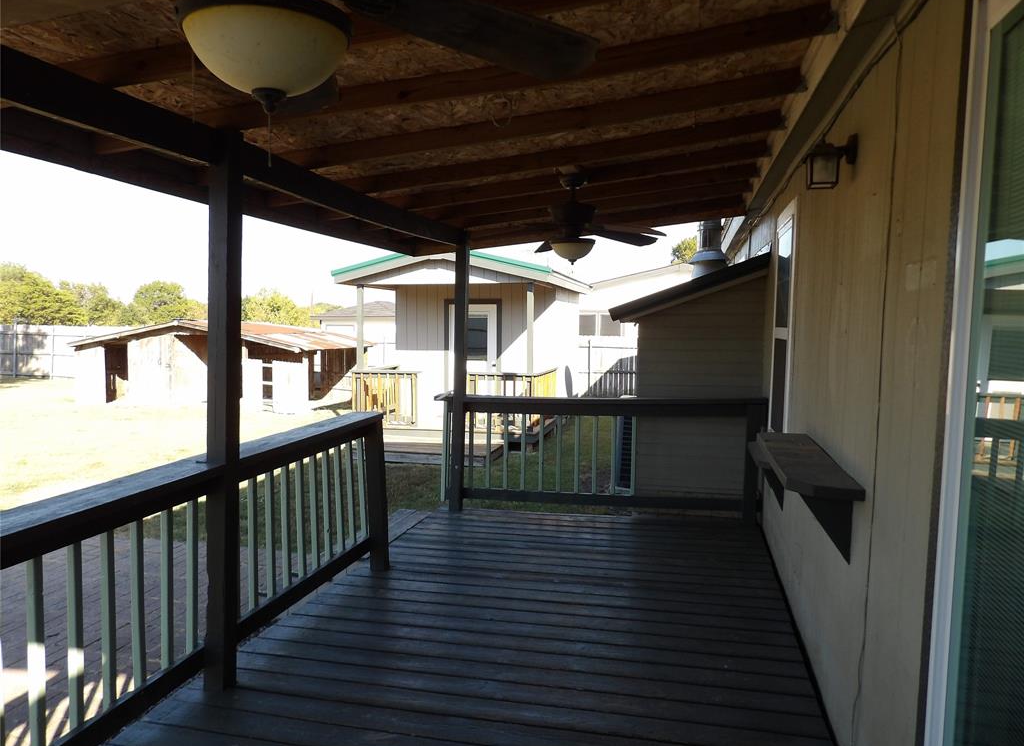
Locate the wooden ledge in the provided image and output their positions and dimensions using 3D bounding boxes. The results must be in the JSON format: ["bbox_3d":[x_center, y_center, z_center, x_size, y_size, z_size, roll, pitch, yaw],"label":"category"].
[{"bbox_3d":[1.167,0.485,2.890,0.229,0.301,1.198,2,4,14],"label":"wooden ledge"}]

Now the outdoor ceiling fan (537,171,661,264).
[{"bbox_3d":[0.353,-0.908,4.157,1.240,0.548,1.240,2,4,14],"label":"outdoor ceiling fan"}]

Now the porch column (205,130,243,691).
[{"bbox_3d":[-1.186,0.173,2.925,0.094,2.268,0.094,2,4,14],"label":"porch column"}]

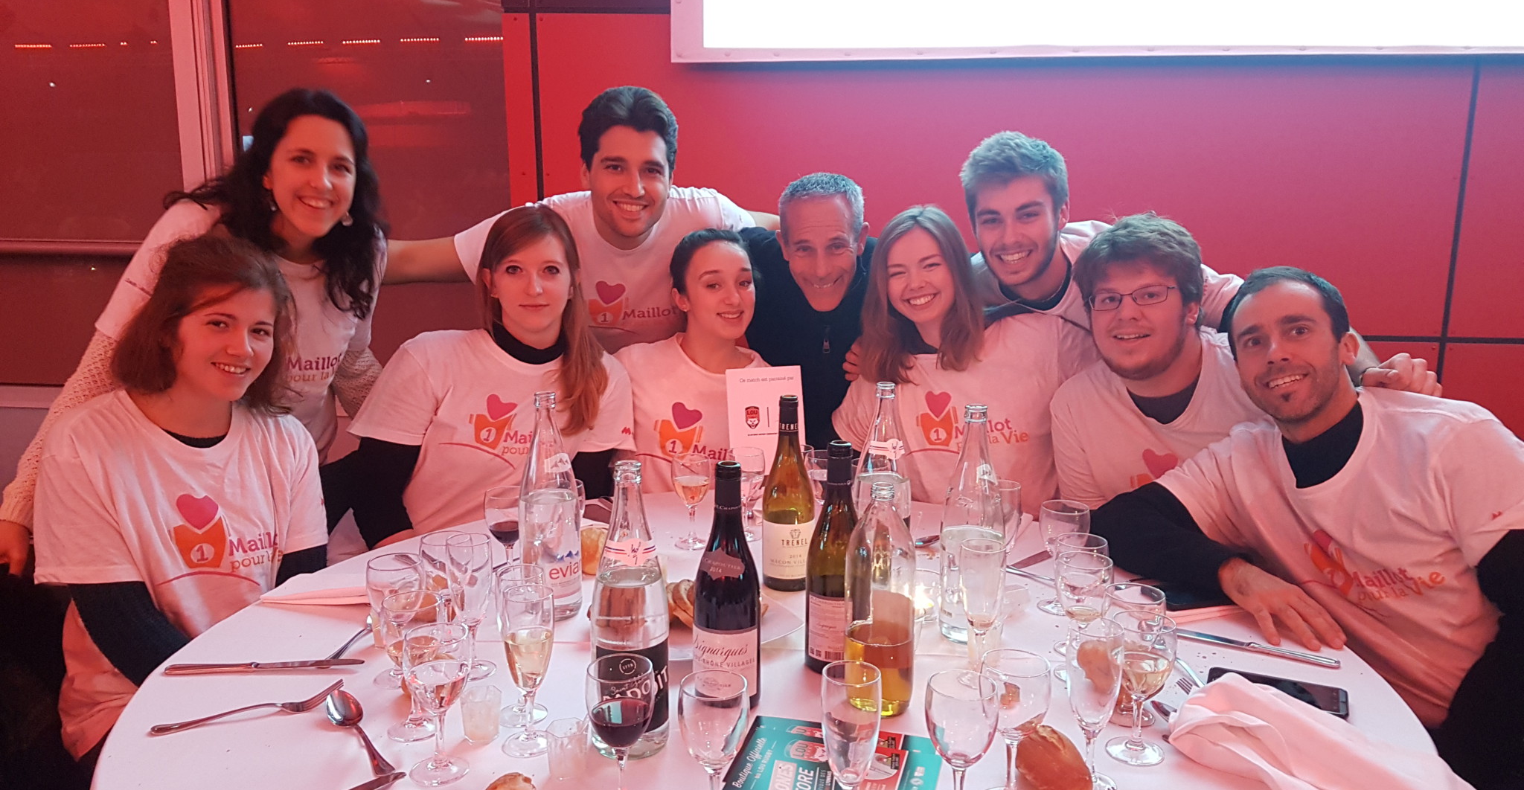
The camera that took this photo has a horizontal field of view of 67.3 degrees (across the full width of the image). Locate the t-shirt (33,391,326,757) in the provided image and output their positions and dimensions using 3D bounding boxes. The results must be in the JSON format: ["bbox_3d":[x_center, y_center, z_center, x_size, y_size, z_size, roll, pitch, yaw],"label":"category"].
[{"bbox_3d":[-0.915,0.268,1.790,0.440,0.550,0.310,-8,14,-39],"label":"t-shirt"}]

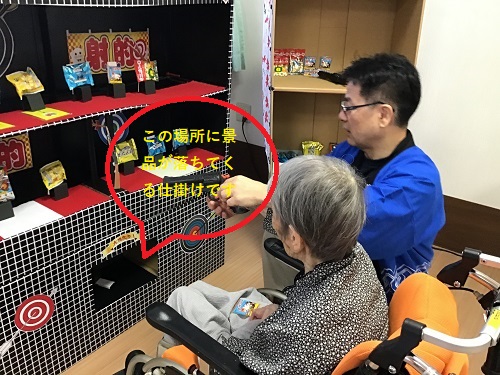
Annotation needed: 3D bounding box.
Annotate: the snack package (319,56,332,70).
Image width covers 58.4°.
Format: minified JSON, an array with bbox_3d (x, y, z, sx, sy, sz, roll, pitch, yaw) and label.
[{"bbox_3d":[0.401,-0.656,2.370,0.062,0.076,0.022,0,18,2],"label":"snack package"}]

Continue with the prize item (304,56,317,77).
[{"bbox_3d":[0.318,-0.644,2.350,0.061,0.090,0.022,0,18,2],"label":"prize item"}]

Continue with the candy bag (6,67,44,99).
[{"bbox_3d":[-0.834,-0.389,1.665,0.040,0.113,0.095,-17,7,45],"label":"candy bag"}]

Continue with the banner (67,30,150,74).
[{"bbox_3d":[-0.622,-0.611,2.012,0.020,0.178,0.410,18,30,35],"label":"banner"}]

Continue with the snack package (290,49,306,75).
[{"bbox_3d":[0.247,-0.650,2.320,0.087,0.134,0.035,0,18,2],"label":"snack package"}]

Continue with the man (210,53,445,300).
[{"bbox_3d":[0.269,0.174,1.470,0.760,1.190,0.520,12,24,21],"label":"man"}]

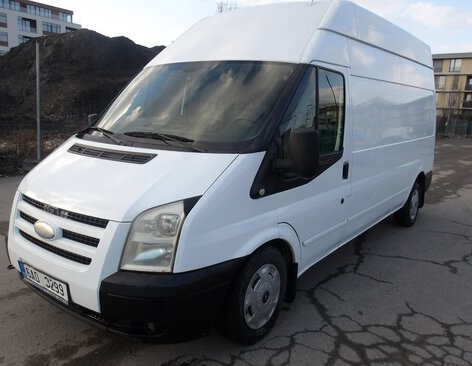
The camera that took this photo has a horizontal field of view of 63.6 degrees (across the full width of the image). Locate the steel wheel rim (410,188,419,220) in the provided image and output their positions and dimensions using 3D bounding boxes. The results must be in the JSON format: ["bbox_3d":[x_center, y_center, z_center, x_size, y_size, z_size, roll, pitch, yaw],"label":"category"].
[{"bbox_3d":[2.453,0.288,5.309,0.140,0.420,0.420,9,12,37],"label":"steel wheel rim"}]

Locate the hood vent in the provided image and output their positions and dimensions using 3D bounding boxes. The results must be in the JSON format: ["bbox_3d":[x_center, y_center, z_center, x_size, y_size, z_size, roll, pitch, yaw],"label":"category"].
[{"bbox_3d":[-0.883,-0.201,2.611,0.840,0.035,0.150,9,27,37],"label":"hood vent"}]

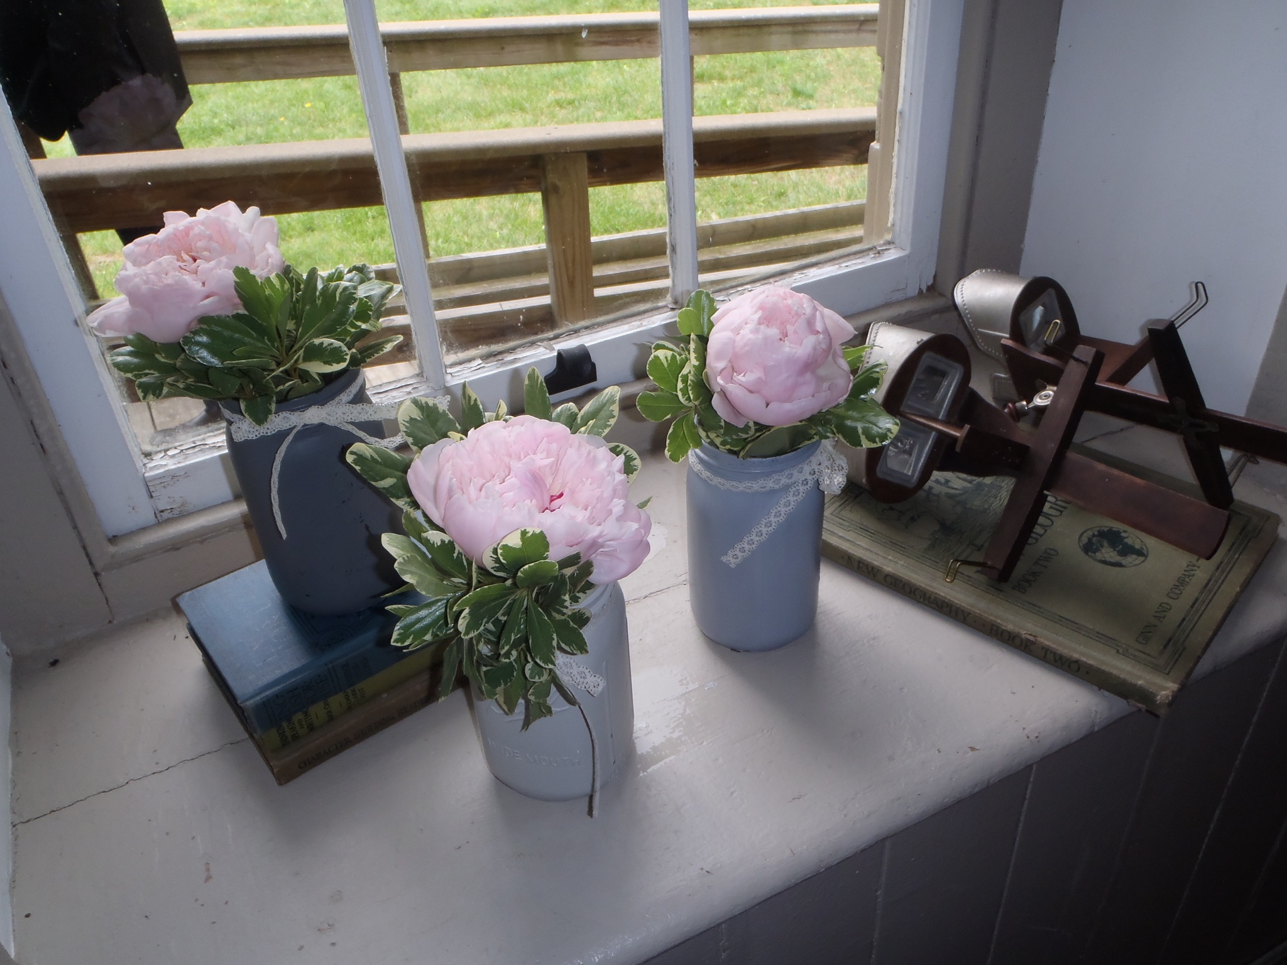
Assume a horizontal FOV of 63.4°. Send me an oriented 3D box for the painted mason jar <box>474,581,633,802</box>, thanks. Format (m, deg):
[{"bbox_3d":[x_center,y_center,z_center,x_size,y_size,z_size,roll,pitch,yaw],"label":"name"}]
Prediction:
[{"bbox_3d":[-0.052,0.097,0.565,0.089,0.135,0.089,-3,34,2],"label":"painted mason jar"}]

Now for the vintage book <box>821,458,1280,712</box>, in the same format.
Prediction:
[{"bbox_3d":[0.270,0.034,0.729,0.262,0.019,0.209,24,43,35],"label":"vintage book"}]

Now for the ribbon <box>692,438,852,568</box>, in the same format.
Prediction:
[{"bbox_3d":[0.075,0.001,0.629,0.092,0.065,0.080,0,34,7],"label":"ribbon"}]

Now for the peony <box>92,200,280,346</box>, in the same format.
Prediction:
[{"bbox_3d":[-0.224,-0.103,0.510,0.103,0.062,0.092,-18,36,-20],"label":"peony"}]

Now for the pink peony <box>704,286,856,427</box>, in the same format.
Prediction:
[{"bbox_3d":[0.076,-0.070,0.580,0.085,0.077,0.083,1,34,7],"label":"pink peony"}]

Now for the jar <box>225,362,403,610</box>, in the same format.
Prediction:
[{"bbox_3d":[-0.189,-0.001,0.610,0.087,0.141,0.087,-16,35,-17],"label":"jar"}]

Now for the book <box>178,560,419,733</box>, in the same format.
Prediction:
[{"bbox_3d":[-0.182,0.073,0.650,0.175,0.025,0.118,-25,39,-28],"label":"book"}]

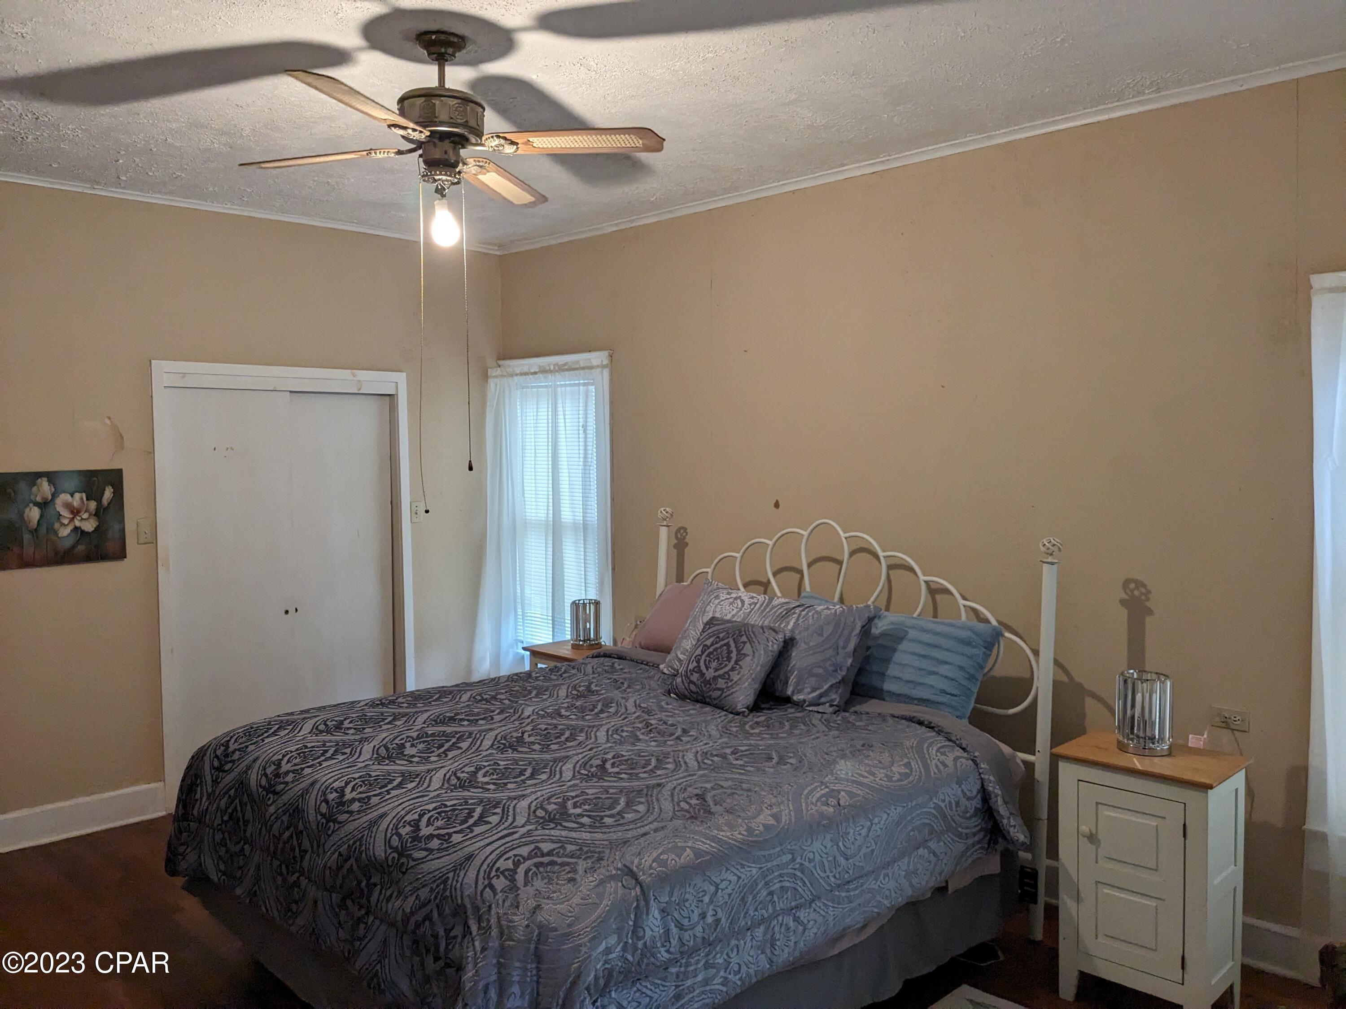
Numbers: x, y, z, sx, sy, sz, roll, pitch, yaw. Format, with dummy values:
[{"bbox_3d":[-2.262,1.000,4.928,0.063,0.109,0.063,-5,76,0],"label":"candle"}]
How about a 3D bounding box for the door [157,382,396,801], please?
[{"bbox_3d":[-1.942,0.410,5.325,0.080,1.986,1.183,3,5,45],"label":"door"}]

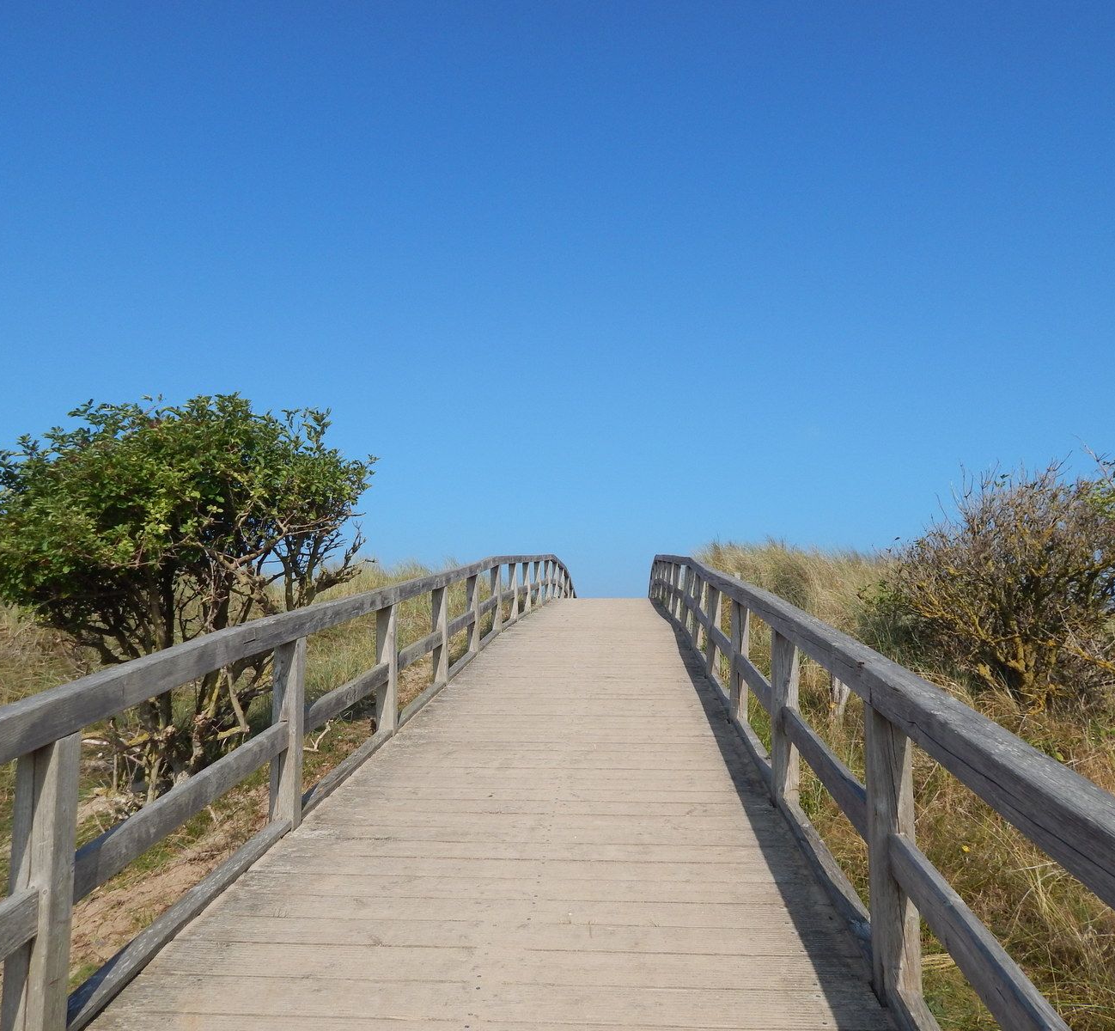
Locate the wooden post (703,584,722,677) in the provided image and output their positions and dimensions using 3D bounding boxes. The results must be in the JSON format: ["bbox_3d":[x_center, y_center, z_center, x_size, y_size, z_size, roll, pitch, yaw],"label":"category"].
[{"bbox_3d":[1.571,1.157,9.129,0.120,0.925,0.112,0,-5,4],"label":"wooden post"}]

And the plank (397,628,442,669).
[{"bbox_3d":[-1.165,1.112,7.626,0.072,0.125,2.030,0,-2,4],"label":"plank"}]

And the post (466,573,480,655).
[{"bbox_3d":[-0.982,1.147,10.732,0.120,0.923,0.112,0,-5,4],"label":"post"}]

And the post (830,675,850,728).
[{"bbox_3d":[2.165,1.387,7.000,0.140,0.520,0.130,0,-5,4],"label":"post"}]

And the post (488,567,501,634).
[{"bbox_3d":[-0.859,1.175,12.821,0.120,0.929,0.112,0,-5,4],"label":"post"}]

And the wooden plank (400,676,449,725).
[{"bbox_3d":[-1.156,1.560,7.671,0.100,0.065,2.030,0,-1,4],"label":"wooden plank"}]

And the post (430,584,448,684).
[{"bbox_3d":[-1.101,1.133,8.643,0.120,0.928,0.112,0,-5,4],"label":"post"}]

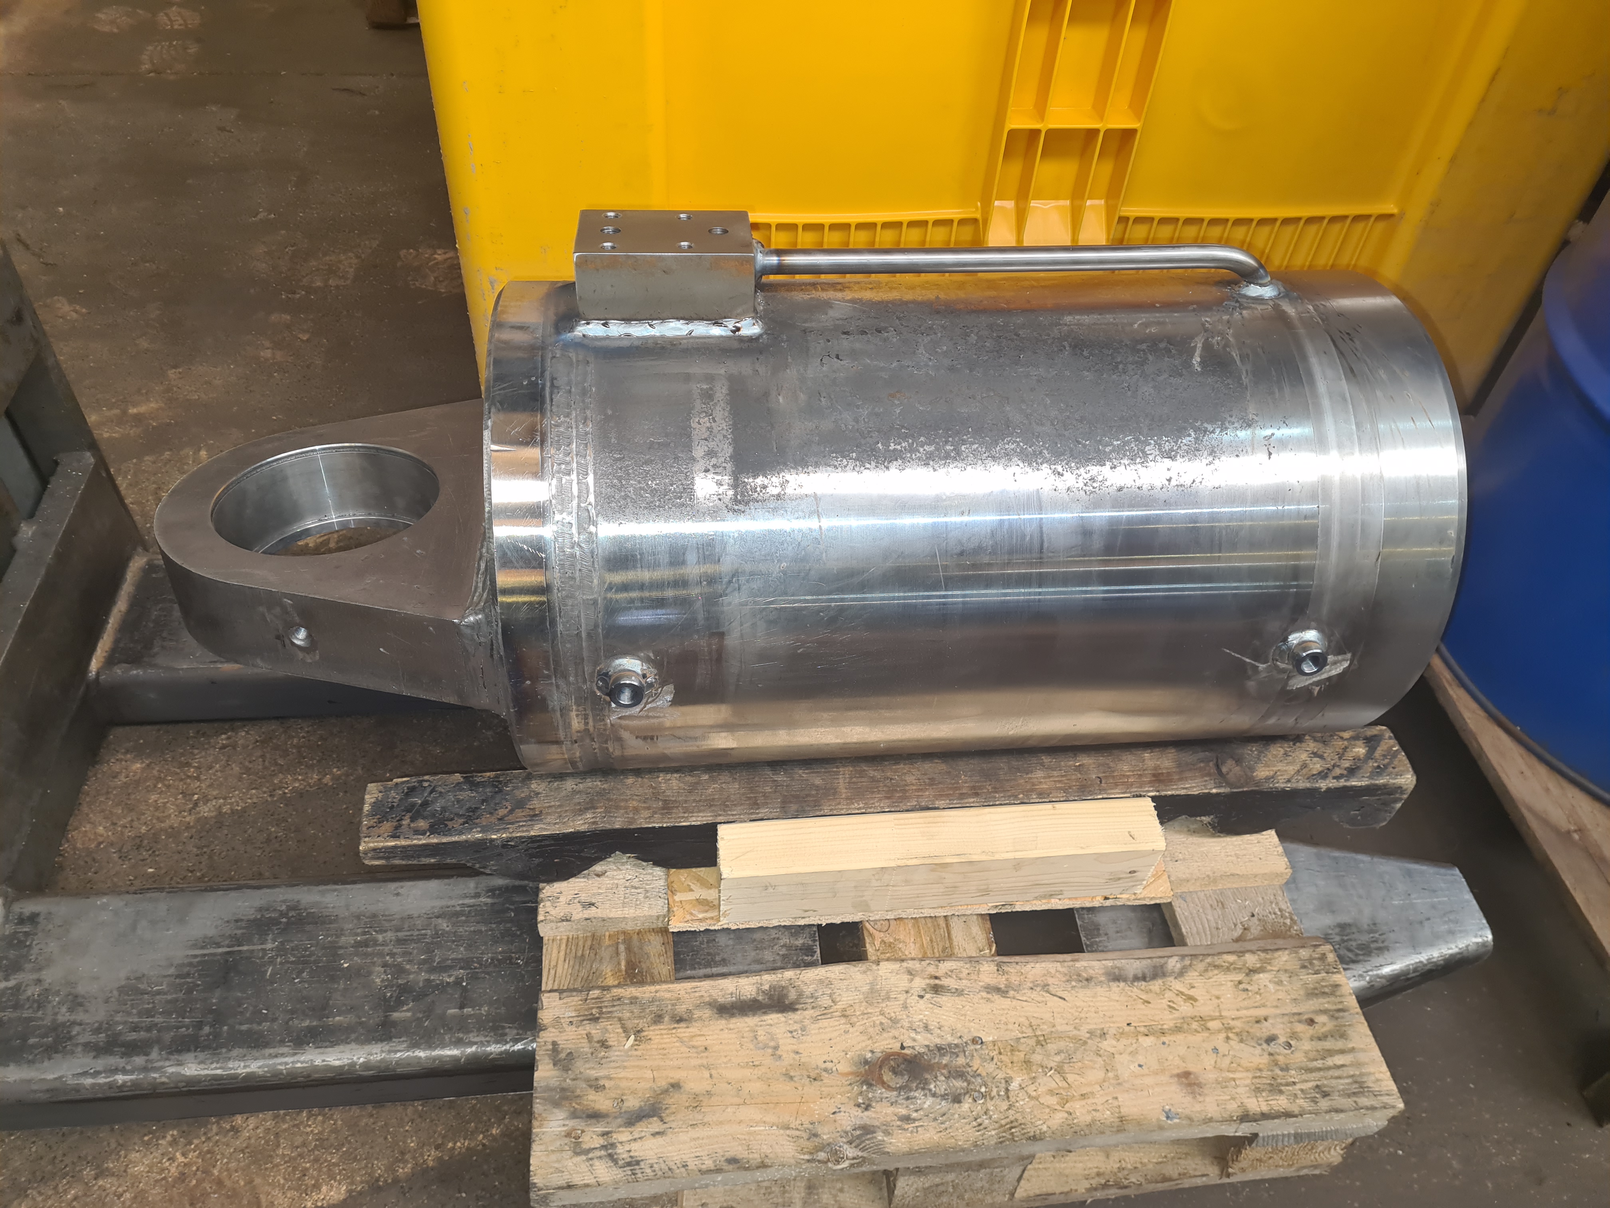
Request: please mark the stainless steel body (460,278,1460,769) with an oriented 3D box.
[{"bbox_3d":[0.104,-0.067,0.946,0.632,0.364,0.364,-2,49,-6],"label":"stainless steel body"}]

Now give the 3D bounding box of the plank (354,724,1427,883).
[{"bbox_3d":[0.083,0.160,0.973,0.830,0.069,0.055,-2,49,-8],"label":"plank"}]

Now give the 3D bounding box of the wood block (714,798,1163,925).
[{"bbox_3d":[0.102,0.198,0.934,0.339,0.069,0.044,-2,49,-8],"label":"wood block"}]

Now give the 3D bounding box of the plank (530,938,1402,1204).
[{"bbox_3d":[0.117,0.323,0.860,0.602,0.023,0.130,-1,49,-7],"label":"plank"}]

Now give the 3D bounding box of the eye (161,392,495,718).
[{"bbox_3d":[-0.336,-0.048,0.899,0.252,0.073,0.319,-2,37,-6],"label":"eye"}]

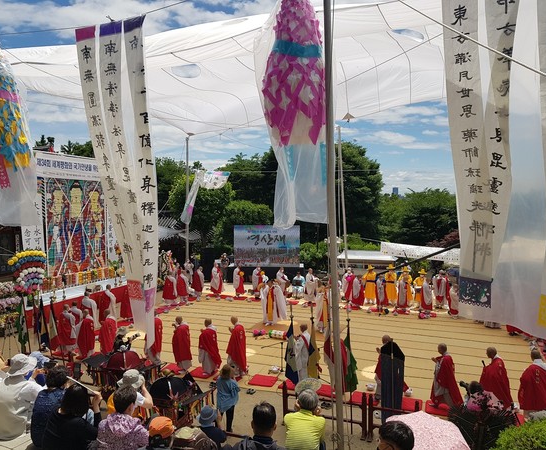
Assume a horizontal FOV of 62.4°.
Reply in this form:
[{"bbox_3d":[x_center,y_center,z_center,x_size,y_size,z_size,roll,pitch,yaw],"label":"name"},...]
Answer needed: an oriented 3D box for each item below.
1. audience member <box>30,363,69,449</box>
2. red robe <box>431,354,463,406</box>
[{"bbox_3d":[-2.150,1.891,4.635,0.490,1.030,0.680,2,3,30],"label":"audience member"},{"bbox_3d":[4.453,3.942,11.500,0.720,1.240,0.550,1,3,21],"label":"red robe"}]

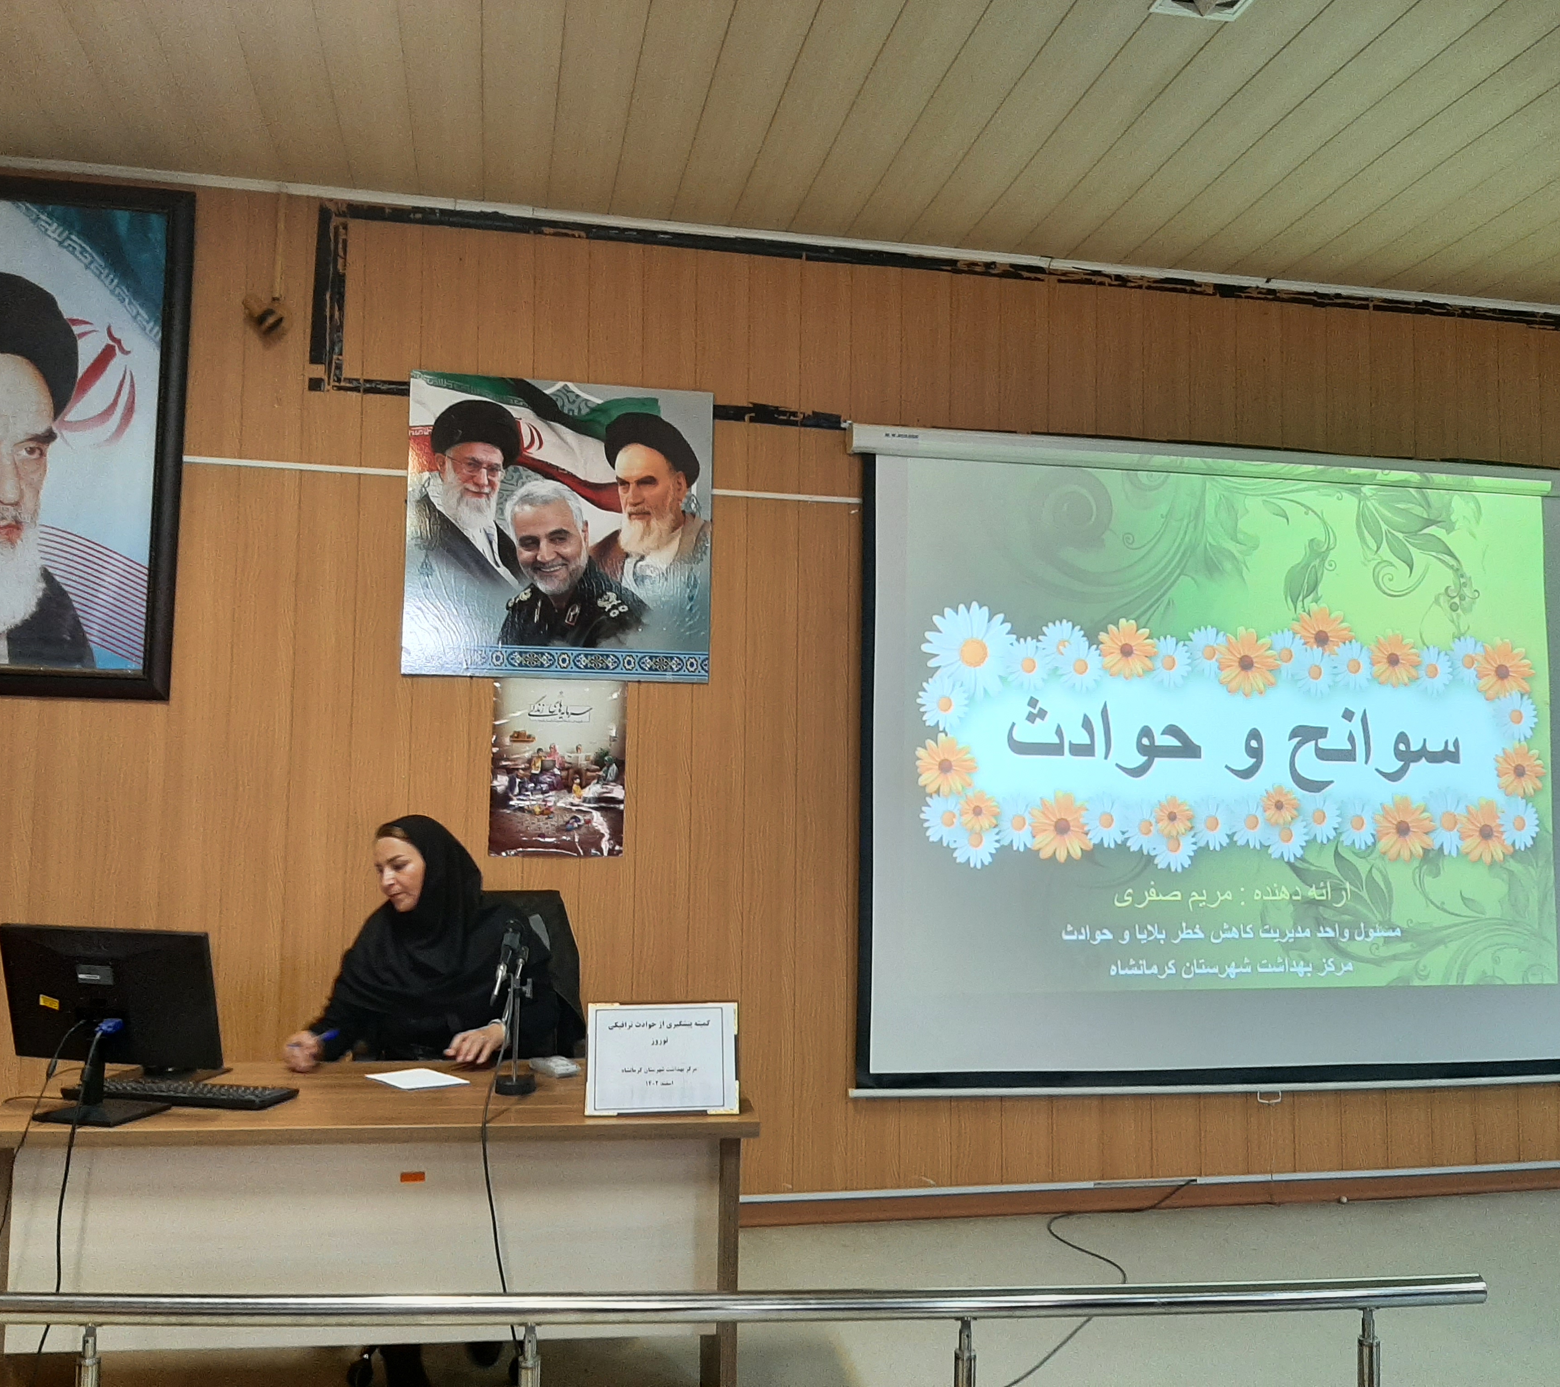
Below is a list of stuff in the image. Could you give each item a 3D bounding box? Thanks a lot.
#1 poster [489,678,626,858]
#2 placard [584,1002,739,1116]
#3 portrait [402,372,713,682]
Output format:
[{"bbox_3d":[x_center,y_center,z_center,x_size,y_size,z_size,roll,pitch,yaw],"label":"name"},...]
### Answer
[{"bbox_3d":[-0.713,0.231,4.489,0.427,0.585,0.008,2,-5,-11],"label":"poster"},{"bbox_3d":[-0.238,0.749,2.841,0.308,0.221,0.015,1,-20,-7],"label":"placard"},{"bbox_3d":[-0.711,-0.533,4.540,0.983,0.980,0.020,2,-5,-11],"label":"portrait"}]

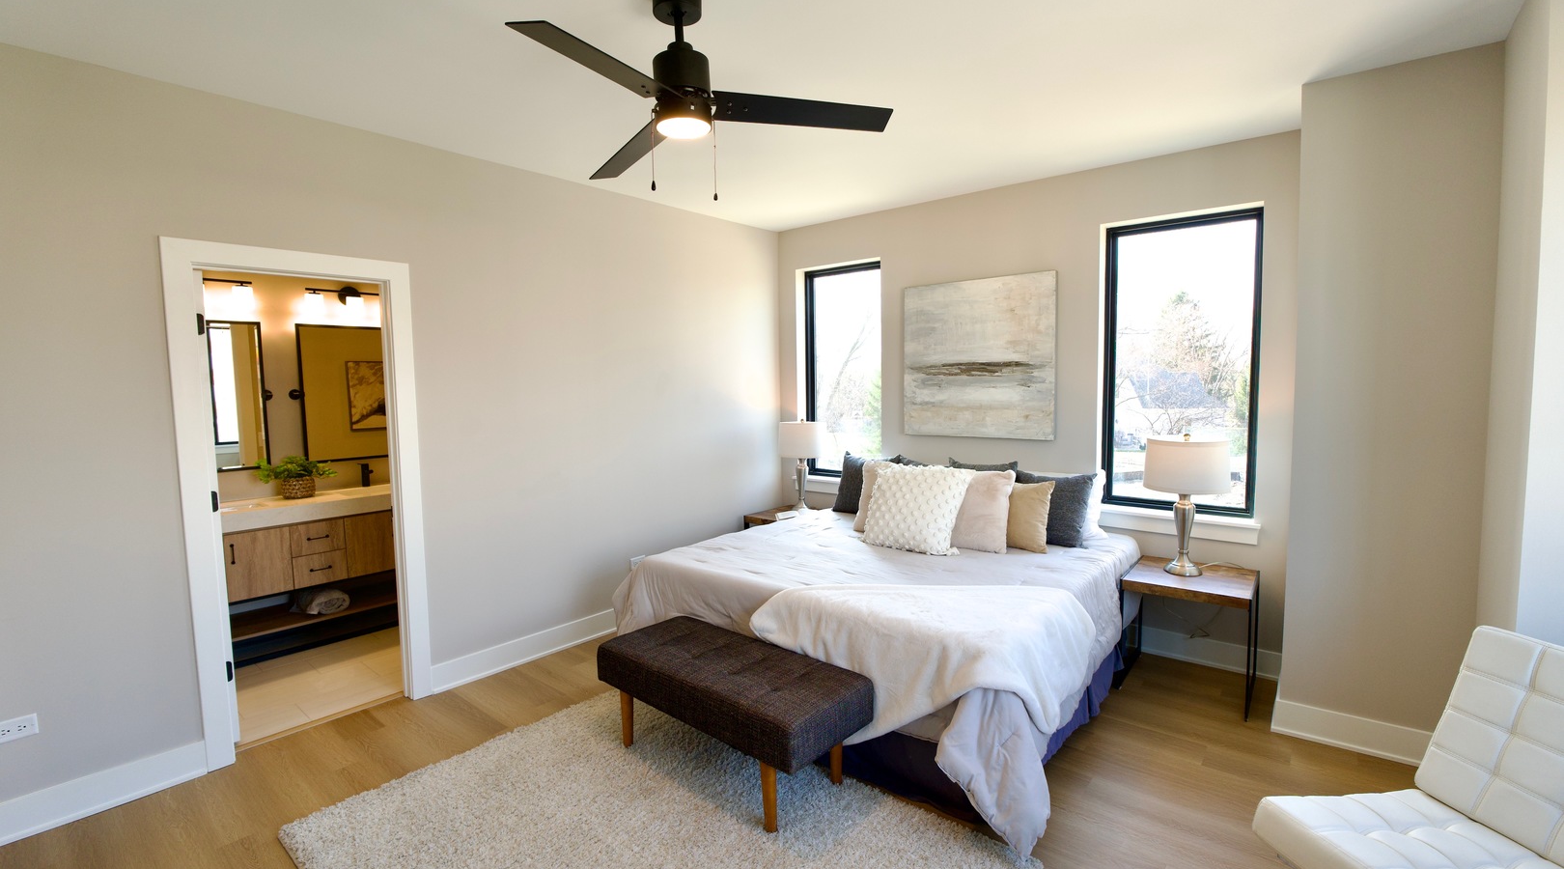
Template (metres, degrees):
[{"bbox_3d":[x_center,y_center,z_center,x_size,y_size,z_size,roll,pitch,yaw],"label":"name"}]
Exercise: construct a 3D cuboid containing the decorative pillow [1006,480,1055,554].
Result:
[{"bbox_3d":[1.314,0.447,3.672,0.420,0.410,0.140,2,-13,34],"label":"decorative pillow"}]

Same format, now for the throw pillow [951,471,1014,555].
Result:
[{"bbox_3d":[1.019,0.397,3.538,0.450,0.440,0.150,2,-13,32],"label":"throw pillow"}]

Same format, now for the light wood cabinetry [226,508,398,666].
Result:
[{"bbox_3d":[-3.020,0.897,4.169,0.550,0.780,1.480,3,6,41],"label":"light wood cabinetry"}]

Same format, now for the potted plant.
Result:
[{"bbox_3d":[-3.101,0.273,4.155,0.360,0.260,0.420,3,6,41],"label":"potted plant"}]

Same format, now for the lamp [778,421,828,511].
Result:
[{"bbox_3d":[0.149,0.241,4.961,0.372,0.705,0.372,-1,4,0],"label":"lamp"}]

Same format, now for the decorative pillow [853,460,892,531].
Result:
[{"bbox_3d":[0.658,0.381,3.839,0.450,0.440,0.150,3,-11,40],"label":"decorative pillow"}]

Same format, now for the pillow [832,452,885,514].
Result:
[{"bbox_3d":[0.573,0.334,4.450,0.450,0.440,0.140,3,-11,40],"label":"pillow"}]

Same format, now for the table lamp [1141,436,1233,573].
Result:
[{"bbox_3d":[2.030,0.346,3.276,0.374,0.700,0.374,3,6,38],"label":"table lamp"}]

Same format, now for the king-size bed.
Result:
[{"bbox_3d":[0.607,0.958,3.517,2.100,0.640,2.000,3,6,39],"label":"king-size bed"}]

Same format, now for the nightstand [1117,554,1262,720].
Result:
[{"bbox_3d":[2.060,0.986,3.288,0.525,0.560,0.550,3,6,39],"label":"nightstand"}]

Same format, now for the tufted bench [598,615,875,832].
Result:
[{"bbox_3d":[-0.226,1.127,2.646,1.110,0.430,0.460,3,6,41],"label":"tufted bench"}]

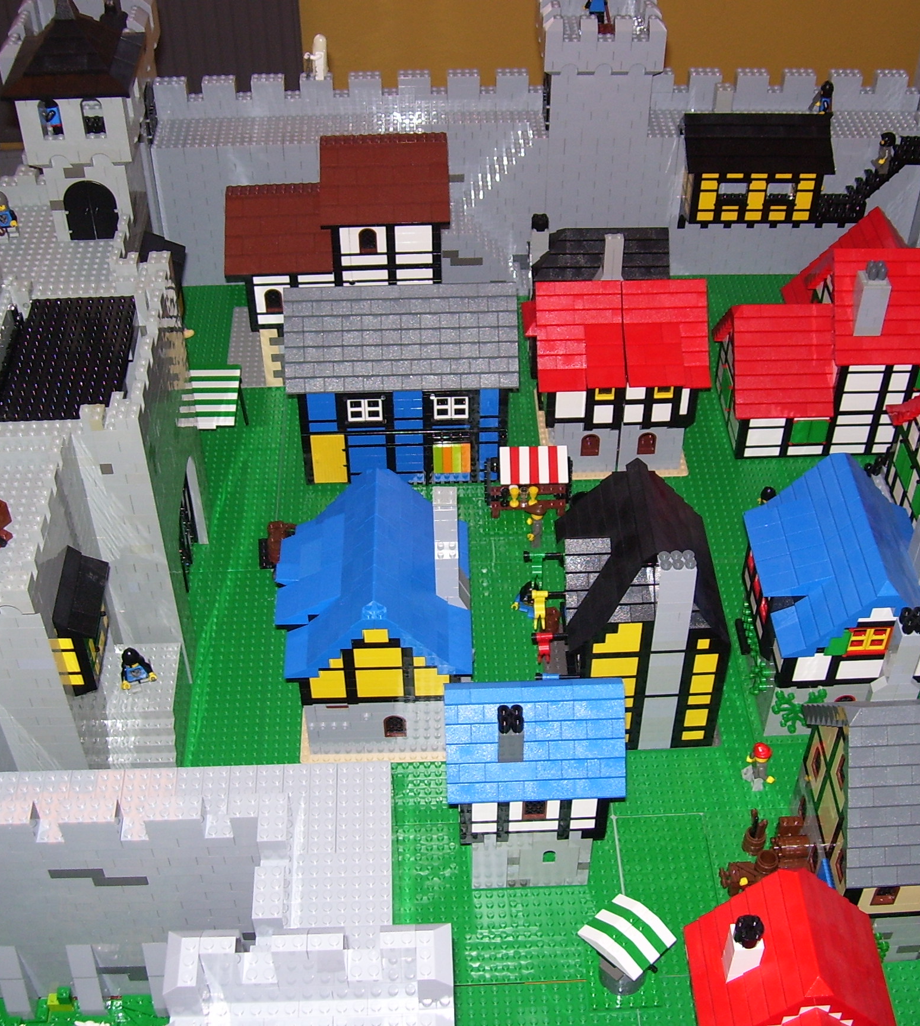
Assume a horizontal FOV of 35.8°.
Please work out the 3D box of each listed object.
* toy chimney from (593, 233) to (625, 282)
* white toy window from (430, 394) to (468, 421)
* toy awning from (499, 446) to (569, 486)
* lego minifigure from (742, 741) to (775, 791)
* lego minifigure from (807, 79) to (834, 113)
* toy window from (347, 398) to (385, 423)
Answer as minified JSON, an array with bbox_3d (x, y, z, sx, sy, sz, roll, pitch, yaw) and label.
[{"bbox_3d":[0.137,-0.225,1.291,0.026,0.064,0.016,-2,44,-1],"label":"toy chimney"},{"bbox_3d":[-0.007,-0.091,1.219,0.029,0.025,0.005,-2,44,-1],"label":"white toy window"},{"bbox_3d":[0.062,-0.042,1.188,0.056,0.022,0.027,-2,44,-1],"label":"toy awning"},{"bbox_3d":[0.216,0.182,1.029,0.023,0.043,0.023,11,46,11],"label":"lego minifigure"},{"bbox_3d":[0.357,-0.408,1.408,0.025,0.043,0.021,-15,46,-14],"label":"lego minifigure"},{"bbox_3d":[-0.080,-0.088,1.217,0.029,0.024,0.005,-2,44,-1],"label":"toy window"}]

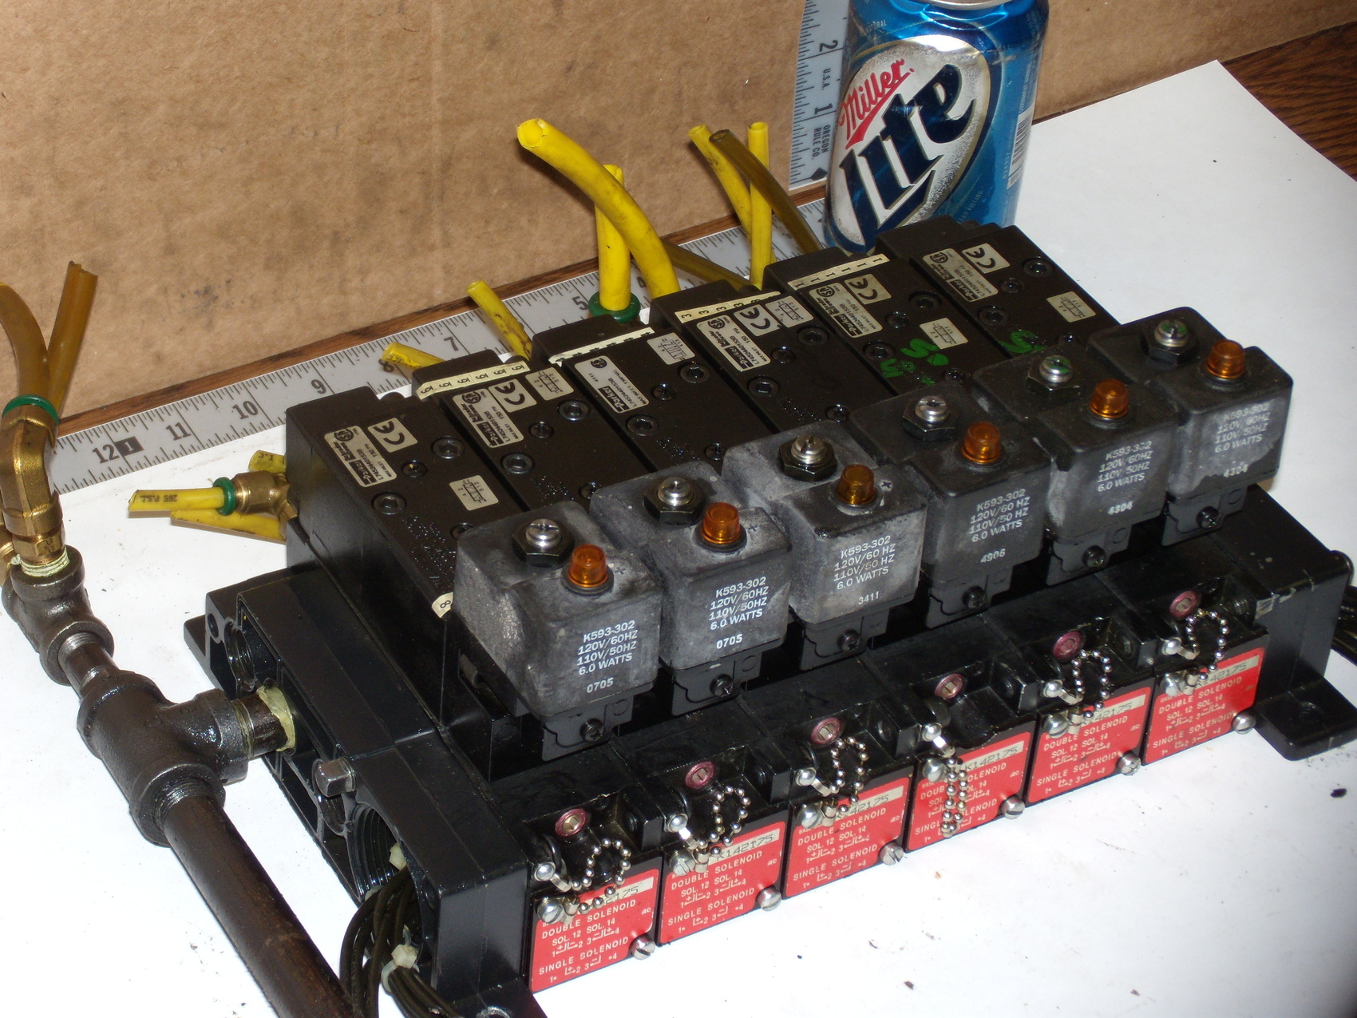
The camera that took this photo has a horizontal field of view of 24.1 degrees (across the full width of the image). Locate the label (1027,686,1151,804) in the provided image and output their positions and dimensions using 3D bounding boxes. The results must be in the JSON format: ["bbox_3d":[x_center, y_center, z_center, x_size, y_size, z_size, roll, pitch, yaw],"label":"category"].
[{"bbox_3d":[0.120,0.069,0.930,0.037,0.033,0.001,-18,44,-23],"label":"label"}]

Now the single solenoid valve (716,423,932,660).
[{"bbox_3d":[0.040,0.008,0.902,0.036,0.057,0.049,-18,44,-22],"label":"single solenoid valve"}]

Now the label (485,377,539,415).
[{"bbox_3d":[-0.049,-0.033,0.934,0.009,0.001,0.013,-20,45,-25],"label":"label"}]

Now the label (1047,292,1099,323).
[{"bbox_3d":[0.123,-0.064,0.994,0.010,0.001,0.013,-18,46,-22],"label":"label"}]

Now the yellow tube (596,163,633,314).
[{"bbox_3d":[-0.021,-0.082,0.981,0.010,0.054,0.010,-1,43,1],"label":"yellow tube"}]

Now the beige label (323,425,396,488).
[{"bbox_3d":[-0.093,-0.016,0.926,0.011,0.001,0.026,-18,46,-23],"label":"beige label"}]

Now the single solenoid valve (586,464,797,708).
[{"bbox_3d":[0.004,0.020,0.861,0.036,0.067,0.051,-18,44,-23],"label":"single solenoid valve"}]

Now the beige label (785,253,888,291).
[{"bbox_3d":[0.051,-0.075,1.003,0.035,0.001,0.005,-18,46,-23],"label":"beige label"}]

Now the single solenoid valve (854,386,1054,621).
[{"bbox_3d":[0.076,-0.003,0.892,0.036,0.067,0.051,-18,44,-23],"label":"single solenoid valve"}]

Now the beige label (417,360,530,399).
[{"bbox_3d":[-0.062,-0.039,0.955,0.035,0.002,0.005,-14,44,-19],"label":"beige label"}]

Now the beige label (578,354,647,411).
[{"bbox_3d":[-0.020,-0.038,0.961,0.011,0.001,0.027,-20,45,-24],"label":"beige label"}]

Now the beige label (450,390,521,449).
[{"bbox_3d":[-0.057,-0.027,0.947,0.011,0.001,0.027,-17,44,-21],"label":"beige label"}]

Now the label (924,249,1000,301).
[{"bbox_3d":[0.088,-0.073,0.990,0.011,0.001,0.026,-19,45,-25],"label":"label"}]

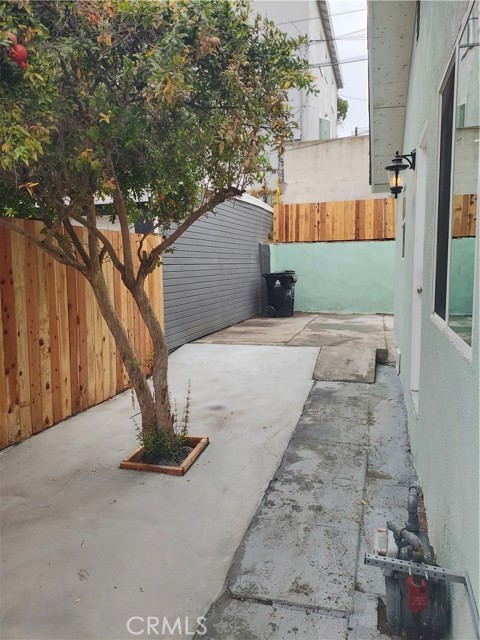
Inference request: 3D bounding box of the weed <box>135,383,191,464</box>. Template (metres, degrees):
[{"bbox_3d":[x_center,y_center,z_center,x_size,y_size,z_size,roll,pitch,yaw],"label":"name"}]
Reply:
[{"bbox_3d":[-0.613,0.781,3.615,0.410,0.530,0.360,0,7,0],"label":"weed"}]

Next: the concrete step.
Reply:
[{"bbox_3d":[1.530,0.642,6.670,0.790,0.200,1.258,2,7,16],"label":"concrete step"}]

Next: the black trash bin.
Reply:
[{"bbox_3d":[0.959,-0.635,11.250,0.780,1.090,0.630,2,7,15],"label":"black trash bin"}]

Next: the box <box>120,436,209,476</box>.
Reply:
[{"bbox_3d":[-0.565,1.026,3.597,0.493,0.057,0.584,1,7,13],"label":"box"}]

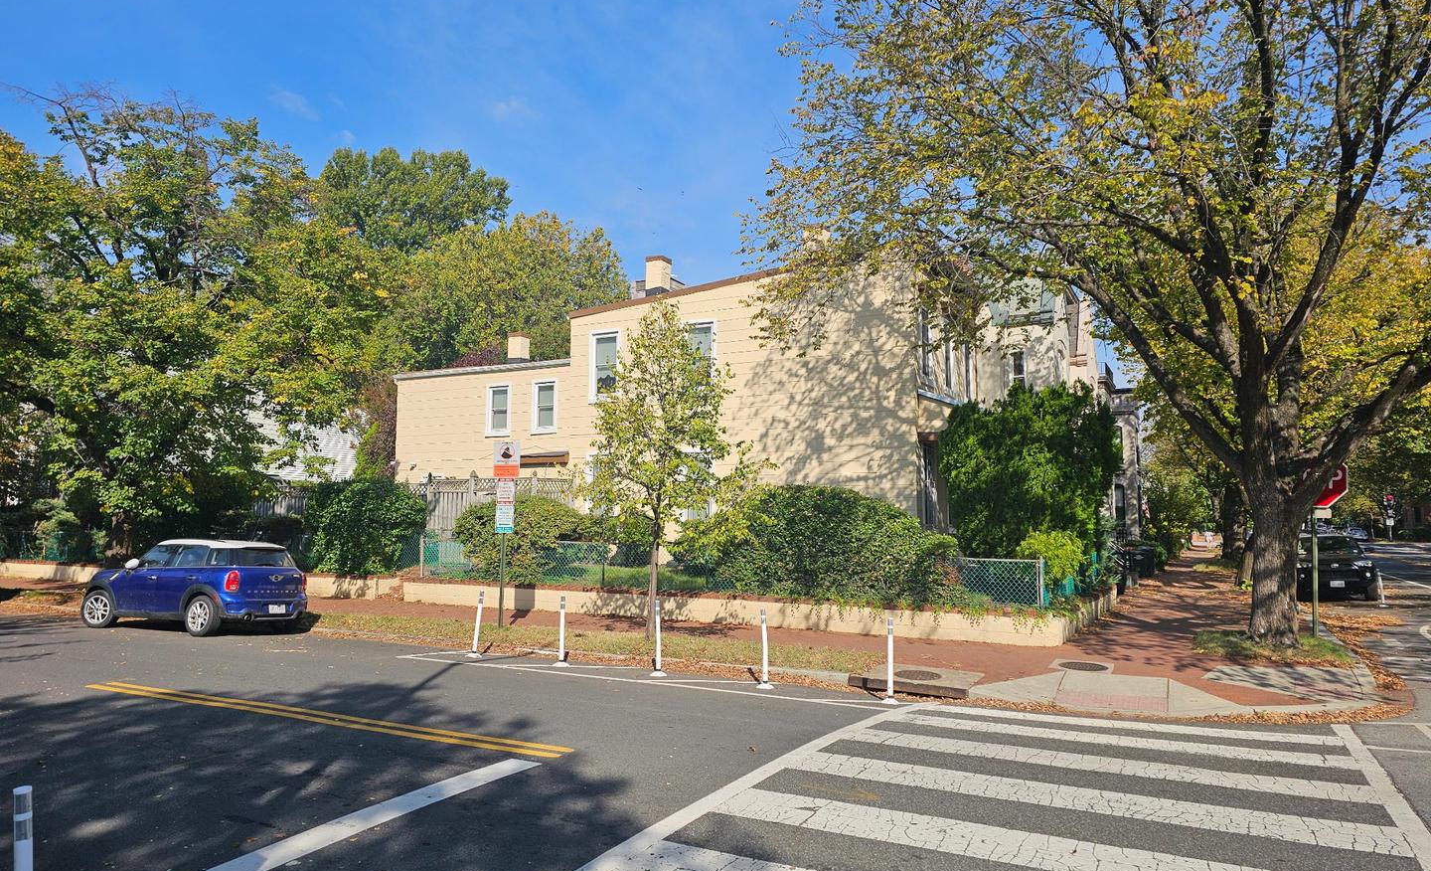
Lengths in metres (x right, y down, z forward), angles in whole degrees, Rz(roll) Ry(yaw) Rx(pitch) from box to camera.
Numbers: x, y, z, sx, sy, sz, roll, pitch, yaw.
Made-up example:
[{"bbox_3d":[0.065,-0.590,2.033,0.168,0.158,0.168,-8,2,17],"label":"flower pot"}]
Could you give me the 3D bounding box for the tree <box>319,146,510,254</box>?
[{"bbox_3d":[-15.323,-4.664,48.000,11.000,20.510,11.000,-3,-6,27],"label":"tree"}]

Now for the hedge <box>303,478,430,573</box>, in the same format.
[{"bbox_3d":[-8.194,2.150,22.300,2.450,2.280,1.400,-2,-6,27],"label":"hedge"}]

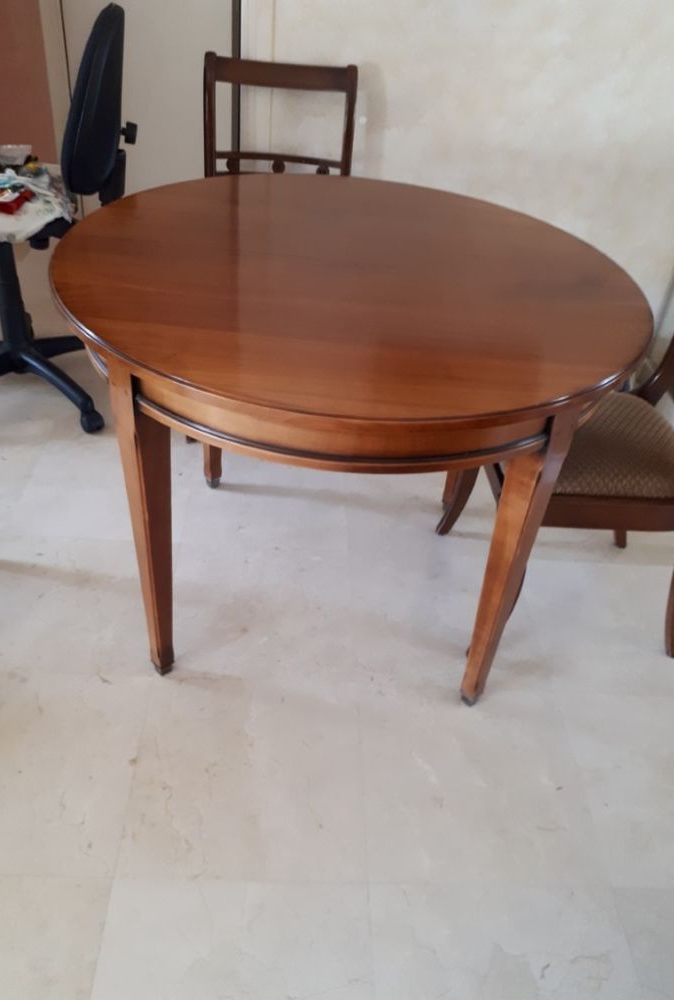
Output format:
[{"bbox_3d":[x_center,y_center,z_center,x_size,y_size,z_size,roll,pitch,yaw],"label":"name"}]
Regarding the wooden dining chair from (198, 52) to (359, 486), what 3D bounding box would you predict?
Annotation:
[{"bbox_3d":[-0.172,-0.640,2.096,0.440,0.890,0.500,4,38,-3],"label":"wooden dining chair"}]

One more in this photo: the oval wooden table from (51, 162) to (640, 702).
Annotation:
[{"bbox_3d":[-0.001,-0.118,1.574,1.005,0.745,1.005,5,38,-1],"label":"oval wooden table"}]

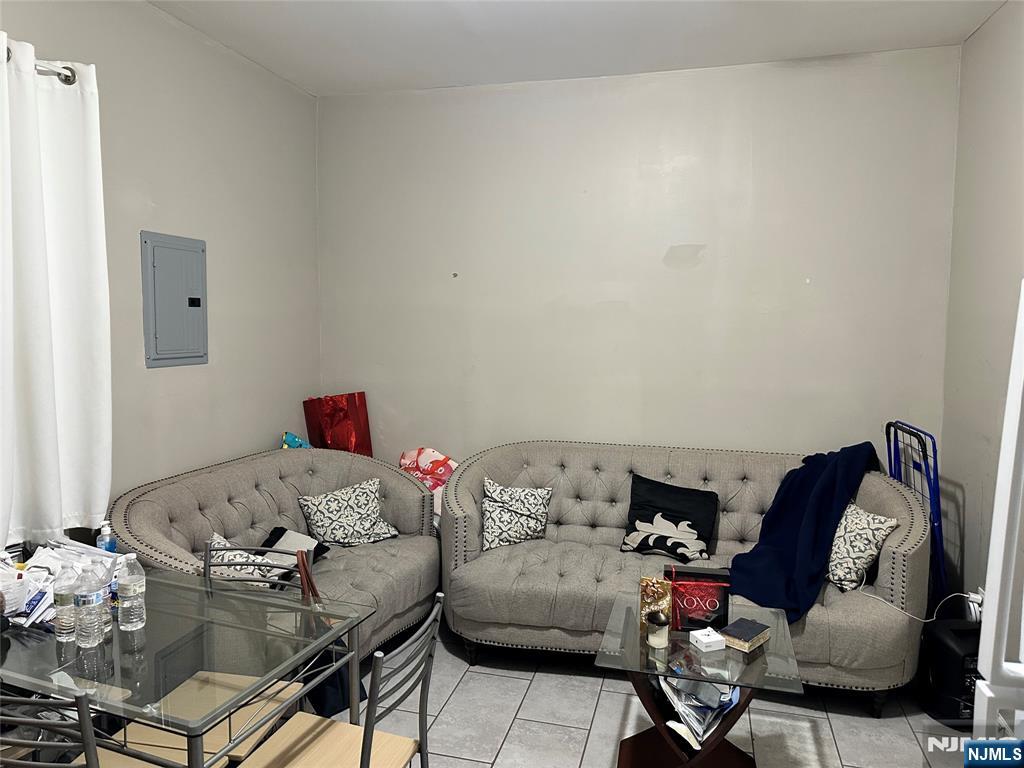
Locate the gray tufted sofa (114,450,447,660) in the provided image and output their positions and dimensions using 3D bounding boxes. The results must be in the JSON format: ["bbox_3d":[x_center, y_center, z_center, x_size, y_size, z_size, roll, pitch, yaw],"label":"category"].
[{"bbox_3d":[-0.999,0.854,3.283,0.920,0.890,1.650,2,6,23],"label":"gray tufted sofa"}]

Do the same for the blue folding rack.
[{"bbox_3d":[1.926,0.750,3.386,0.190,1.070,0.470,-6,4,16],"label":"blue folding rack"}]

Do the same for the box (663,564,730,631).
[{"bbox_3d":[0.646,0.756,2.494,0.217,0.215,0.060,1,6,9],"label":"box"}]

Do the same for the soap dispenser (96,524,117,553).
[{"bbox_3d":[-1.331,0.548,2.332,0.058,0.190,0.042,2,6,18],"label":"soap dispenser"}]

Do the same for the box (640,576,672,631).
[{"bbox_3d":[0.503,0.767,2.441,0.096,0.205,0.050,3,7,28],"label":"box"}]

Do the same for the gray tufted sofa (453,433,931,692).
[{"bbox_3d":[0.737,0.840,3.434,2.230,0.890,0.940,2,6,15],"label":"gray tufted sofa"}]

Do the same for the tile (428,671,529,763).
[{"bbox_3d":[-0.135,1.336,2.896,0.305,0.010,0.607,2,6,15],"label":"tile"}]

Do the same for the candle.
[{"bbox_3d":[0.495,0.823,2.384,0.070,0.105,0.070,2,6,15],"label":"candle"}]

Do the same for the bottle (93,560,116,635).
[{"bbox_3d":[-1.137,0.574,1.949,0.064,0.204,0.064,2,6,15],"label":"bottle"}]

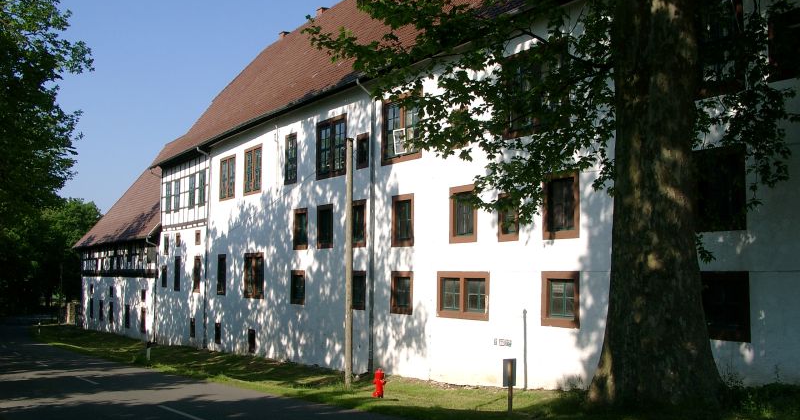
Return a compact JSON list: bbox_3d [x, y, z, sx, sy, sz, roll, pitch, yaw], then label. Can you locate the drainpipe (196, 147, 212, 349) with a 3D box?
[{"bbox_3d":[-9.552,1.759,37.588,0.725,9.628,0.150,4,-6,-34],"label":"drainpipe"}]

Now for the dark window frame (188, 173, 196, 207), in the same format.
[{"bbox_3d":[-10.135,-0.946,38.525,0.160,1.632,0.960,3,-6,-33],"label":"dark window frame"}]

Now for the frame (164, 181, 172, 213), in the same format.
[{"bbox_3d":[-12.597,-0.670,43.133,0.160,1.773,0.936,4,-6,-34],"label":"frame"}]

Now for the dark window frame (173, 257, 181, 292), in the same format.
[{"bbox_3d":[-11.552,3.346,41.168,0.160,1.795,0.892,4,-6,-34],"label":"dark window frame"}]

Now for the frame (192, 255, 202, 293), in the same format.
[{"bbox_3d":[-11.680,3.751,45.557,0.220,2.107,1.255,3,-5,-32],"label":"frame"}]

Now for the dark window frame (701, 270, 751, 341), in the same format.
[{"bbox_3d":[6.953,2.081,16.980,0.220,1.500,1.431,3,-5,-33],"label":"dark window frame"}]

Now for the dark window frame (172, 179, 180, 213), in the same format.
[{"bbox_3d":[-11.812,-0.751,41.980,0.160,1.741,0.936,4,-6,-34],"label":"dark window frame"}]

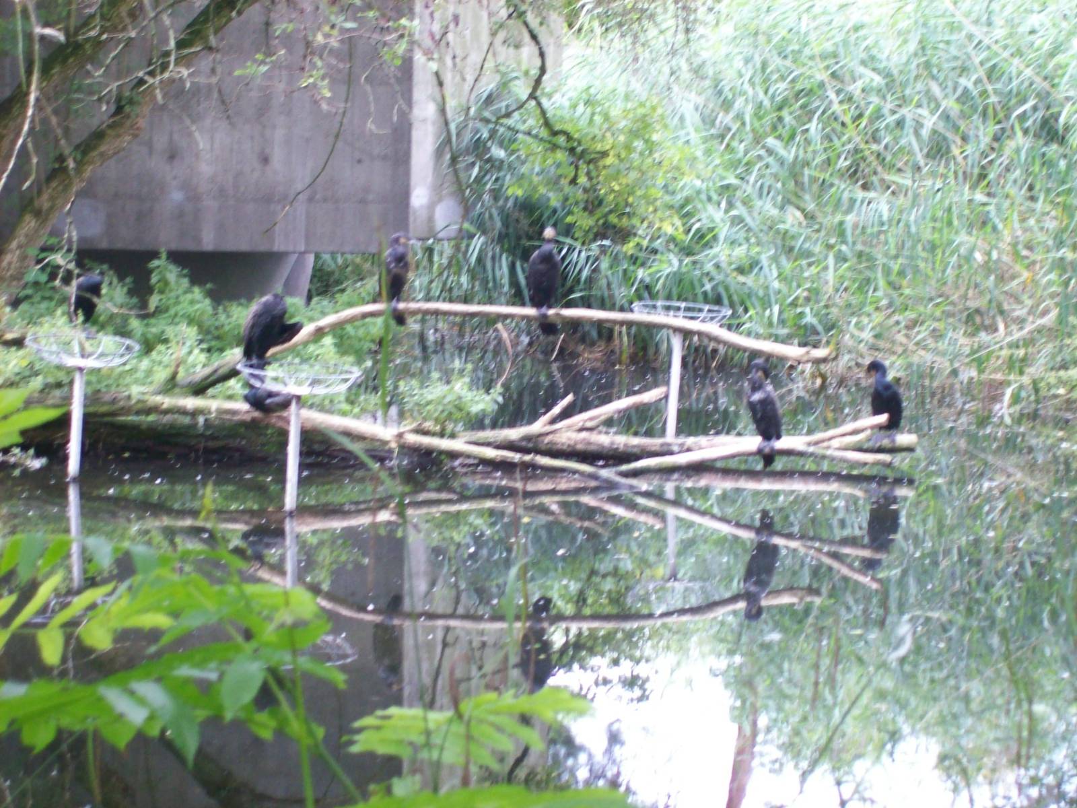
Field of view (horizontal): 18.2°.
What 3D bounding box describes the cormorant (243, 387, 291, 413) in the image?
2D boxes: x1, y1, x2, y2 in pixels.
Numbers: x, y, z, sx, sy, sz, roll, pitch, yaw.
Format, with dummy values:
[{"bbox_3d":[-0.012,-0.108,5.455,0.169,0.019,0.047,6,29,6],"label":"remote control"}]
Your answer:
[{"bbox_3d":[-1.742,-0.024,21.600,0.330,0.180,0.200,-1,4,-24],"label":"cormorant"}]

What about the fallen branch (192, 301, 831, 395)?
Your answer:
[{"bbox_3d":[-0.239,-0.375,22.500,4.400,0.640,0.330,1,3,0],"label":"fallen branch"}]

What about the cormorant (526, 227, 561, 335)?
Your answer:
[{"bbox_3d":[0.037,-0.825,22.500,0.220,0.720,0.330,2,3,7],"label":"cormorant"}]

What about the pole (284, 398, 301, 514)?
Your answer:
[{"bbox_3d":[-1.360,0.277,18.600,0.055,0.660,0.055,3,3,0],"label":"pole"}]

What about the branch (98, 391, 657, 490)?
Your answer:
[{"bbox_3d":[-1.141,0.242,21.750,3.900,0.470,0.300,3,4,24],"label":"branch"}]

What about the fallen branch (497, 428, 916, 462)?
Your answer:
[{"bbox_3d":[1.123,0.275,22.600,2.830,0.190,0.190,-1,4,0],"label":"fallen branch"}]

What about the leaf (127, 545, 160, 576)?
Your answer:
[{"bbox_3d":[-0.424,0.168,3.600,0.034,0.034,0.016,1,4,0],"label":"leaf"}]

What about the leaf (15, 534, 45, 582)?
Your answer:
[{"bbox_3d":[-0.605,0.183,4.000,0.035,0.058,0.022,1,3,0],"label":"leaf"}]

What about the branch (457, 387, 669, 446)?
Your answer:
[{"bbox_3d":[0.174,0.059,22.825,1.471,0.200,0.200,-12,7,-14],"label":"branch"}]

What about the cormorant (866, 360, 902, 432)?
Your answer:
[{"bbox_3d":[2.388,-0.009,23.200,0.230,0.600,0.320,4,5,41],"label":"cormorant"}]

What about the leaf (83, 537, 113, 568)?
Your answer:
[{"bbox_3d":[-0.524,0.177,4.000,0.038,0.042,0.022,1,3,0],"label":"leaf"}]

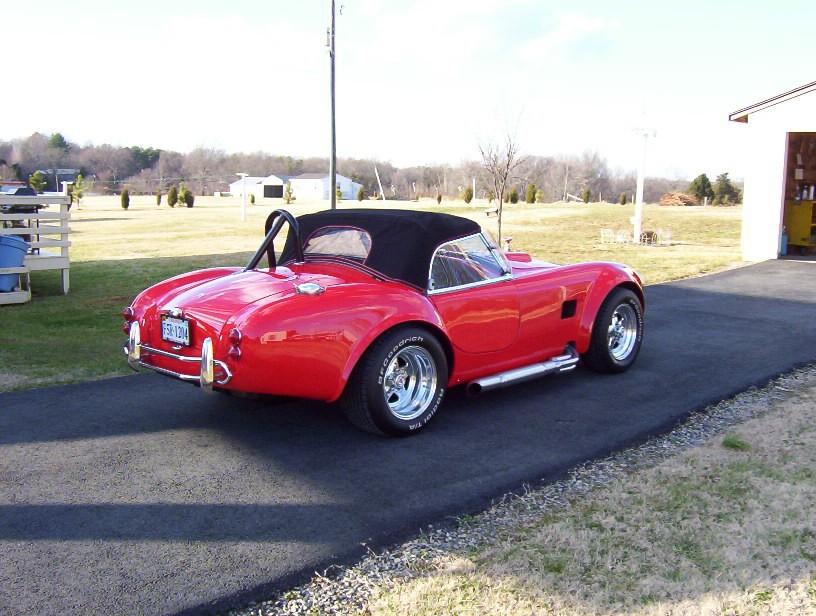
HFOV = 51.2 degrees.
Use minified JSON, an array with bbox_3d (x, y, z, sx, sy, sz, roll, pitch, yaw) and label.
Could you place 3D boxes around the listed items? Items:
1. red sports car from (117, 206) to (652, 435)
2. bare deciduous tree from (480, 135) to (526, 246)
[{"bbox_3d":[0.117,-0.074,6.106,1.760,1.265,4.050,8,11,44],"label":"red sports car"},{"bbox_3d":[2.341,-2.911,21.498,1.150,2.870,1.100,0,8,0],"label":"bare deciduous tree"}]

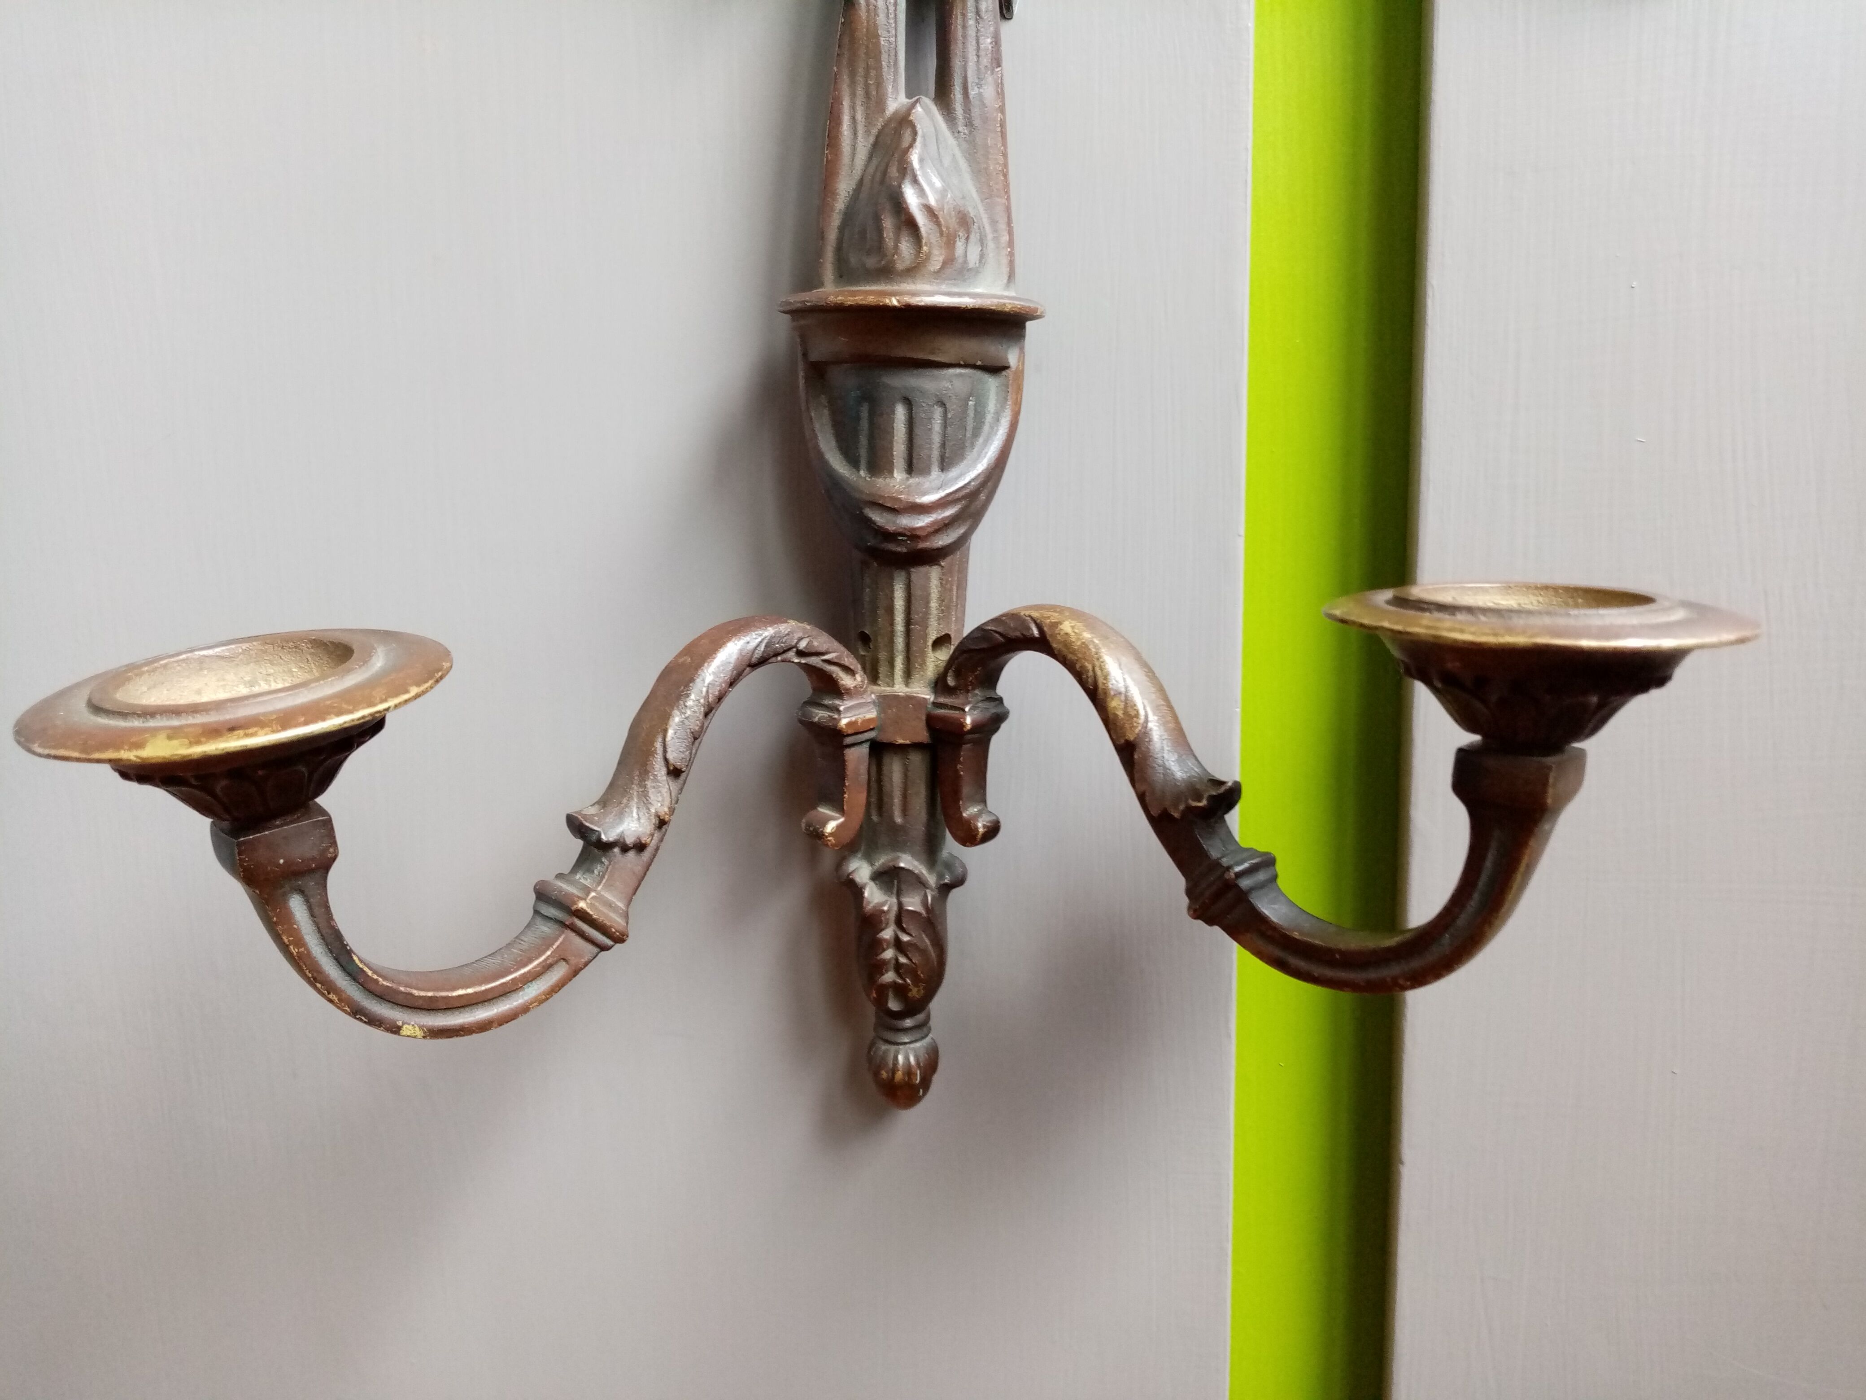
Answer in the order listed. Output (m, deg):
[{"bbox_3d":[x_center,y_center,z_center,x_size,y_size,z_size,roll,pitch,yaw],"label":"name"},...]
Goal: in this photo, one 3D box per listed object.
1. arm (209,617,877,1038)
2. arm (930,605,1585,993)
[{"bbox_3d":[-0.064,0.022,0.269,0.131,0.068,0.019,-11,12,-39],"label":"arm"},{"bbox_3d":[0.051,0.016,0.267,0.131,0.064,0.019,7,9,40],"label":"arm"}]

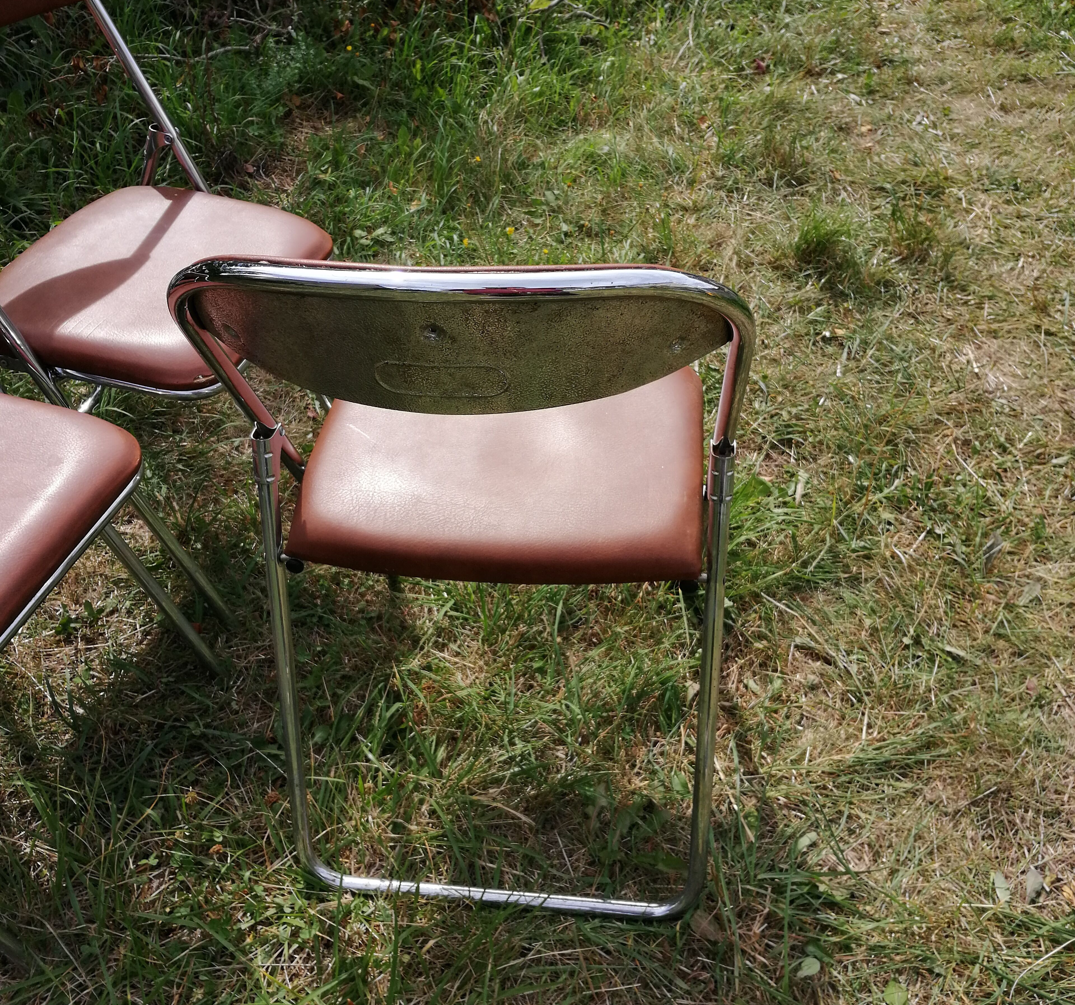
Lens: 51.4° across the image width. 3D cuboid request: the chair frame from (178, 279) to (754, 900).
[{"bbox_3d":[-0.030,-0.009,1.200,0.453,0.788,0.505,3,40,6],"label":"chair frame"}]

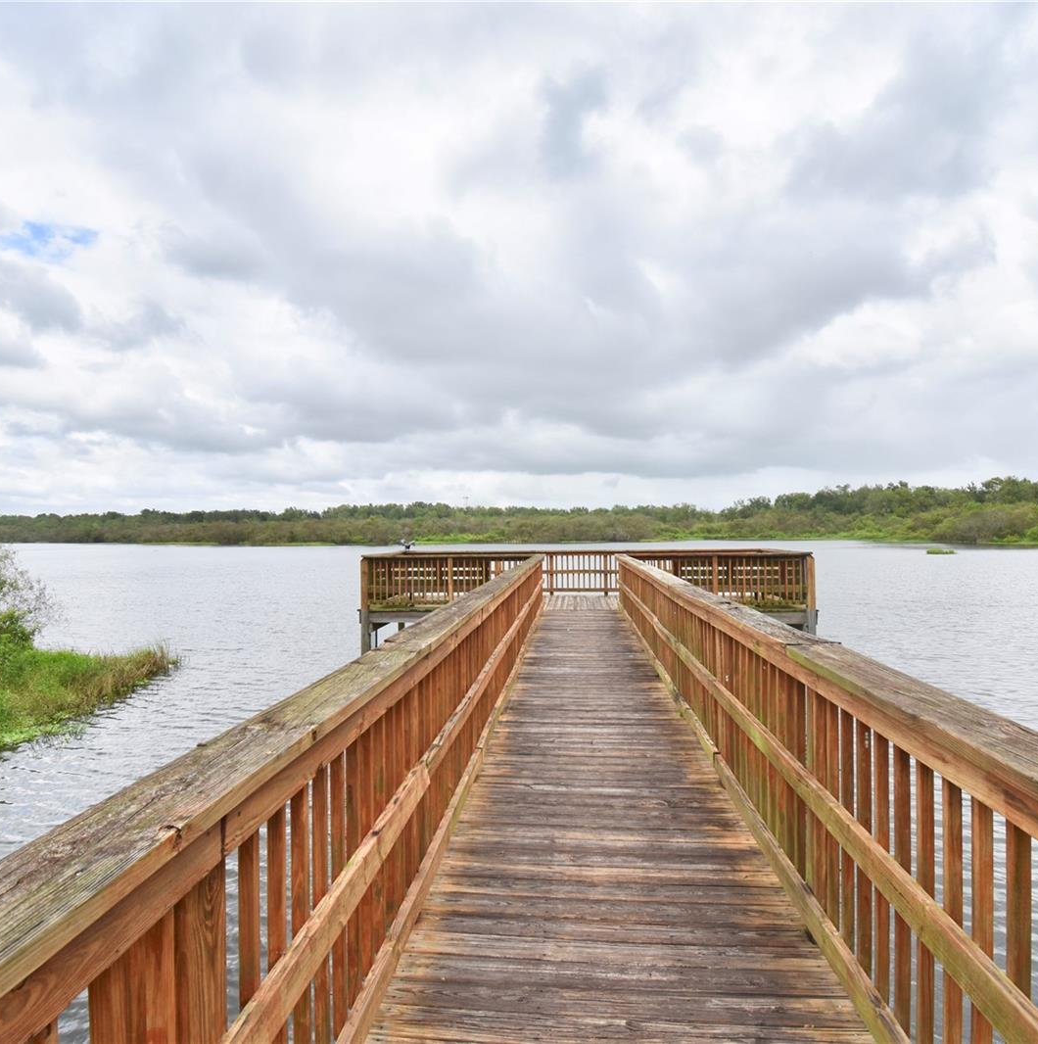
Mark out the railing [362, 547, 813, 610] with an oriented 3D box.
[{"bbox_3d":[1.327,1.210,14.190,8.780,1.080,2.890,-1,-1,5],"label":"railing"}]

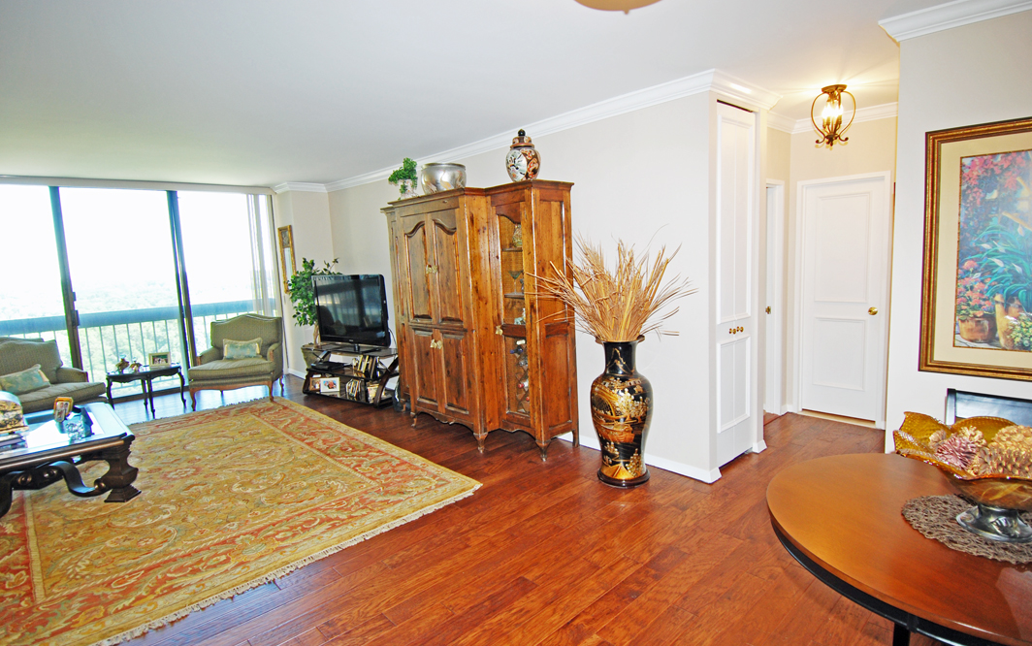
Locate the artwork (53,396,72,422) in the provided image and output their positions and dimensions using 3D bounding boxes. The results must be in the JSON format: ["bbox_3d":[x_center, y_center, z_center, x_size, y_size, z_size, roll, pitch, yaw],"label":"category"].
[{"bbox_3d":[-3.593,0.680,4.122,0.130,0.195,0.030,-3,-7,1],"label":"artwork"}]

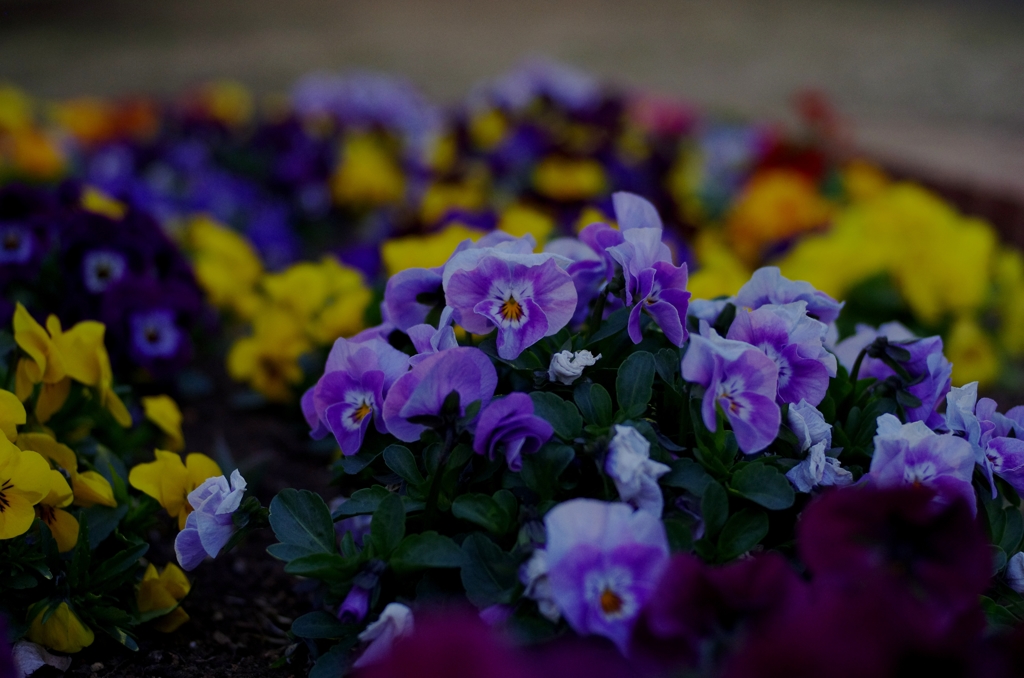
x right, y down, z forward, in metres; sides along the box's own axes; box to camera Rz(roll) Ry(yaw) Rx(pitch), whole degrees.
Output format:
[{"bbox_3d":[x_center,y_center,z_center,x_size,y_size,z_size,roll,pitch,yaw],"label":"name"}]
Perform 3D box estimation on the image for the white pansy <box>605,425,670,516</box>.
[{"bbox_3d":[0.042,0.044,0.565,0.019,0.029,0.016,-11,0,-16],"label":"white pansy"}]

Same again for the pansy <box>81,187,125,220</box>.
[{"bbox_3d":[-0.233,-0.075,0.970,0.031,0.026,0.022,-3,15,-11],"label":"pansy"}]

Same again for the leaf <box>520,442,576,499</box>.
[{"bbox_3d":[0.012,0.045,0.578,0.019,0.020,0.012,0,15,0],"label":"leaf"}]

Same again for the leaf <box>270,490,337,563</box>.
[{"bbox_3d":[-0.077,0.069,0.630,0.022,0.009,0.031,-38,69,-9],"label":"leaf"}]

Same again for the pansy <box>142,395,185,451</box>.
[{"bbox_3d":[-0.158,0.038,0.770,0.021,0.032,0.026,15,21,43],"label":"pansy"}]

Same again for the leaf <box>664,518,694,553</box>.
[{"bbox_3d":[0.053,0.065,0.555,0.013,0.013,0.009,0,15,0],"label":"leaf"}]

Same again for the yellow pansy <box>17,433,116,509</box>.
[{"bbox_3d":[-0.160,0.047,0.610,0.033,0.027,0.032,5,17,17],"label":"yellow pansy"}]

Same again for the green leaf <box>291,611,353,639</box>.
[{"bbox_3d":[-0.064,0.096,0.575,0.021,0.009,0.013,0,17,0],"label":"green leaf"}]

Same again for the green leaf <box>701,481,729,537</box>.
[{"bbox_3d":[0.077,0.064,0.645,0.011,0.021,0.007,1,6,6],"label":"green leaf"}]

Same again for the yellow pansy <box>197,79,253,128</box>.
[{"bbox_3d":[-0.244,-0.200,1.450,0.043,0.041,0.024,0,15,0],"label":"yellow pansy"}]

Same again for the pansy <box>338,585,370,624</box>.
[{"bbox_3d":[-0.054,0.091,0.580,0.011,0.013,0.012,8,18,24],"label":"pansy"}]

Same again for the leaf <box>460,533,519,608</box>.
[{"bbox_3d":[-0.007,0.074,0.545,0.019,0.025,0.010,4,15,15],"label":"leaf"}]

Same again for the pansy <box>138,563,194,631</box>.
[{"bbox_3d":[-0.120,0.090,0.590,0.018,0.023,0.016,-2,6,-23],"label":"pansy"}]

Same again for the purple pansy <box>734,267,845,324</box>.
[{"bbox_3d":[0.124,-0.017,0.765,0.050,0.032,0.030,-1,17,-3],"label":"purple pansy"}]

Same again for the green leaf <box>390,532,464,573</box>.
[{"bbox_3d":[-0.028,0.070,0.558,0.025,0.014,0.013,0,15,0],"label":"green leaf"}]

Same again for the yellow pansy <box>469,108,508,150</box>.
[{"bbox_3d":[-0.018,-0.155,1.270,0.034,0.034,0.022,0,15,0],"label":"yellow pansy"}]

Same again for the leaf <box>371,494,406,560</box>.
[{"bbox_3d":[-0.042,0.063,0.575,0.012,0.022,0.007,9,3,0],"label":"leaf"}]

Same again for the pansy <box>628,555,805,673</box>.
[{"bbox_3d":[0.062,0.082,0.510,0.051,0.038,0.026,0,17,0],"label":"pansy"}]

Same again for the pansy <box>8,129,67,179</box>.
[{"bbox_3d":[-0.371,-0.144,1.330,0.043,0.037,0.028,0,17,0],"label":"pansy"}]

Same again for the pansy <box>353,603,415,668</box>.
[{"bbox_3d":[-0.043,0.100,0.575,0.022,0.024,0.020,6,18,20],"label":"pansy"}]

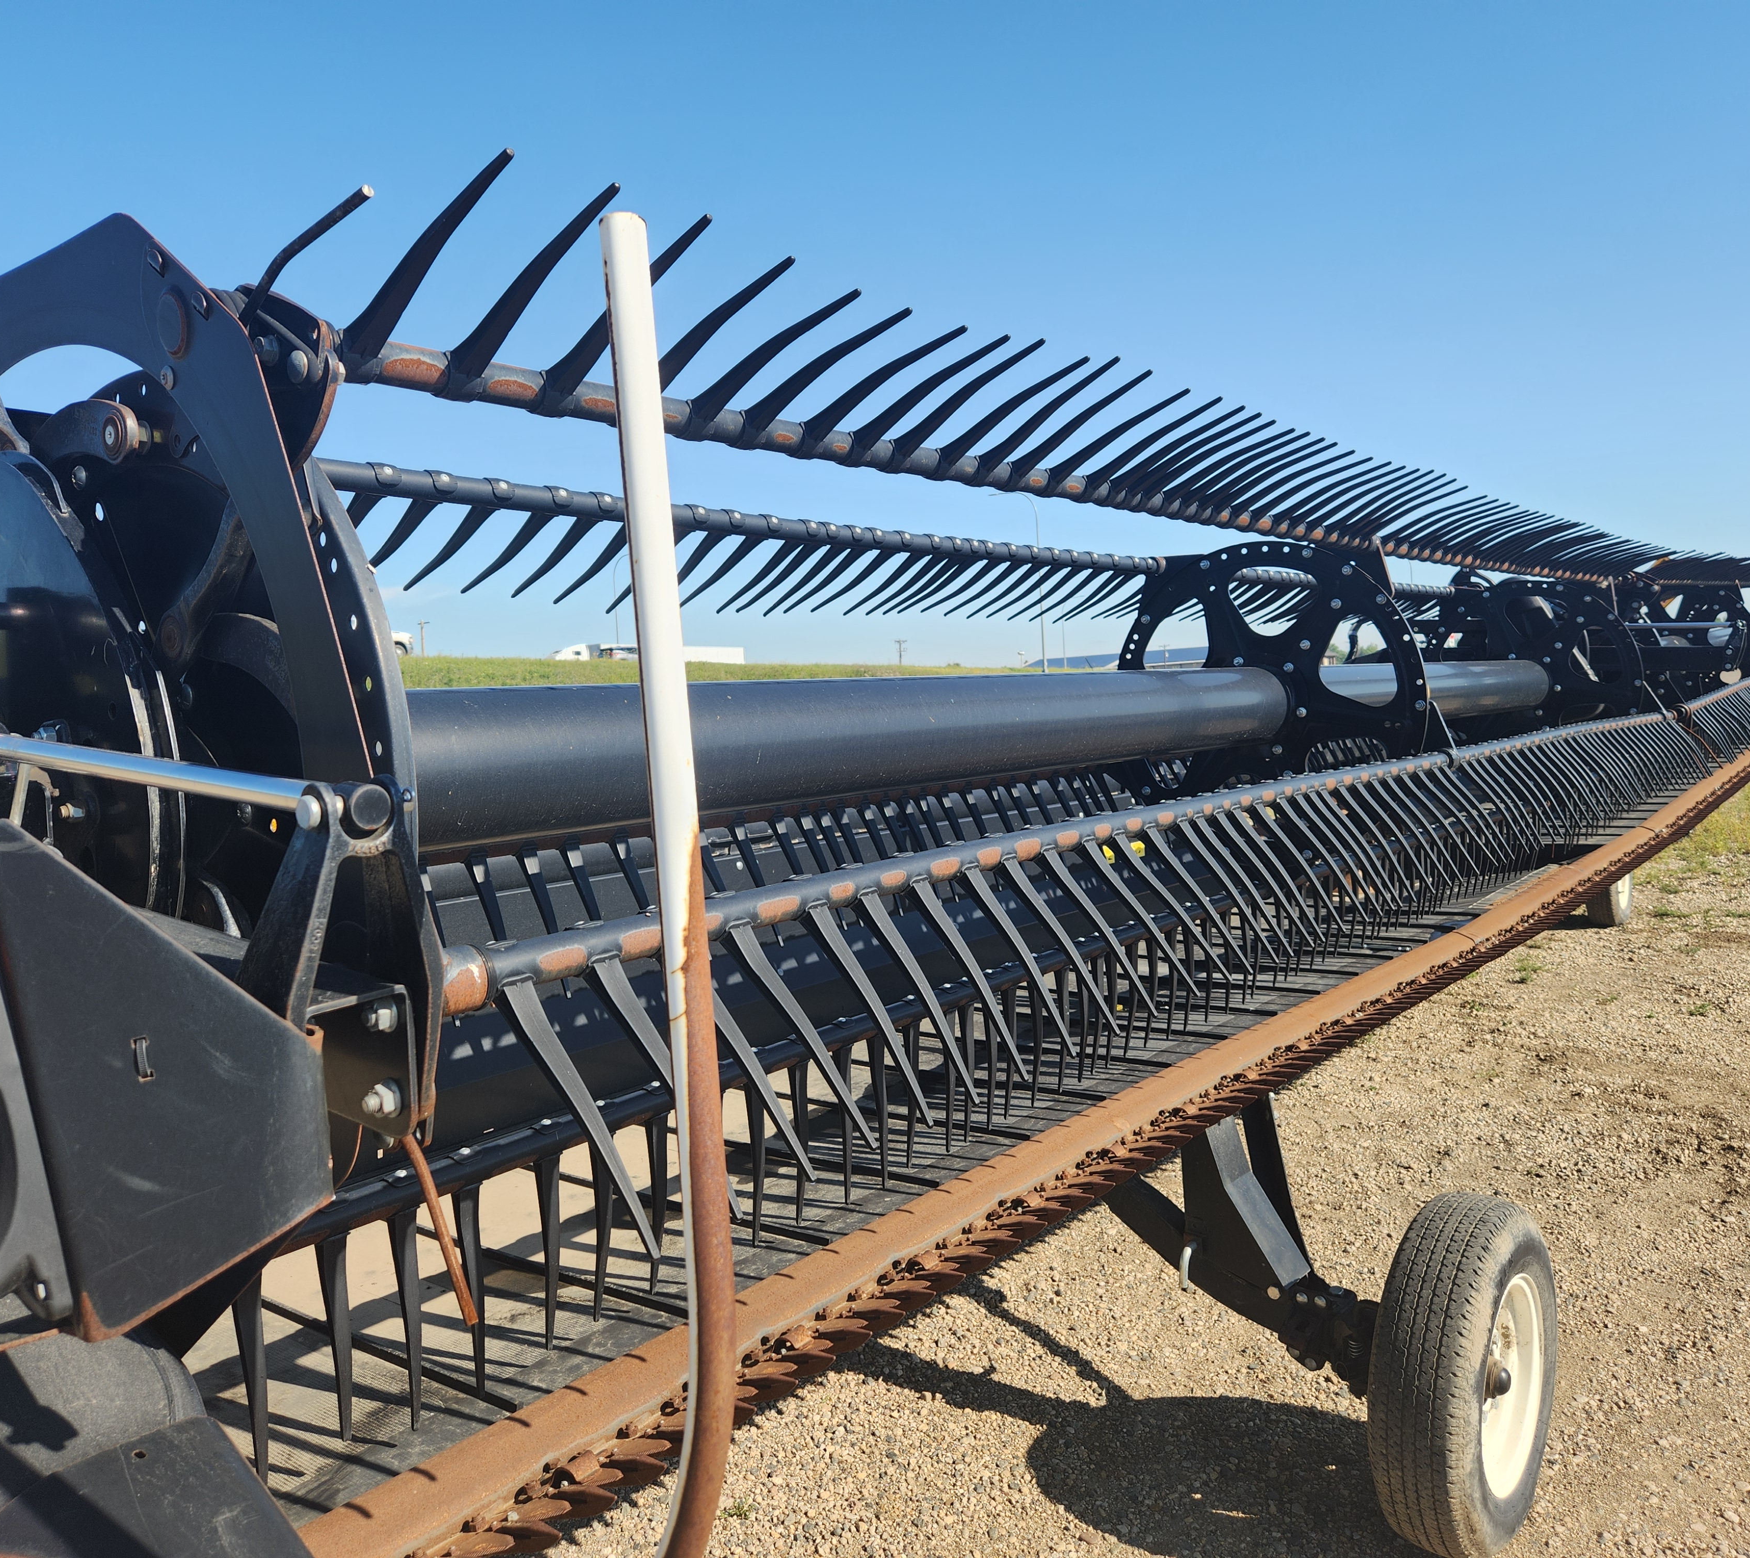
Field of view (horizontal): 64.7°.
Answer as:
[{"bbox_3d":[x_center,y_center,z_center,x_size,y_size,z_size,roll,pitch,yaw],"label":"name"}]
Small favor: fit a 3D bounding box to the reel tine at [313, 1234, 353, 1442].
[{"bbox_3d":[-0.649,0.679,1.675,0.036,0.255,0.031,1,5,39],"label":"reel tine"}]

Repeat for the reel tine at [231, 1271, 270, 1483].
[{"bbox_3d":[-0.712,0.681,1.587,0.036,0.246,0.031,-3,2,39],"label":"reel tine"}]

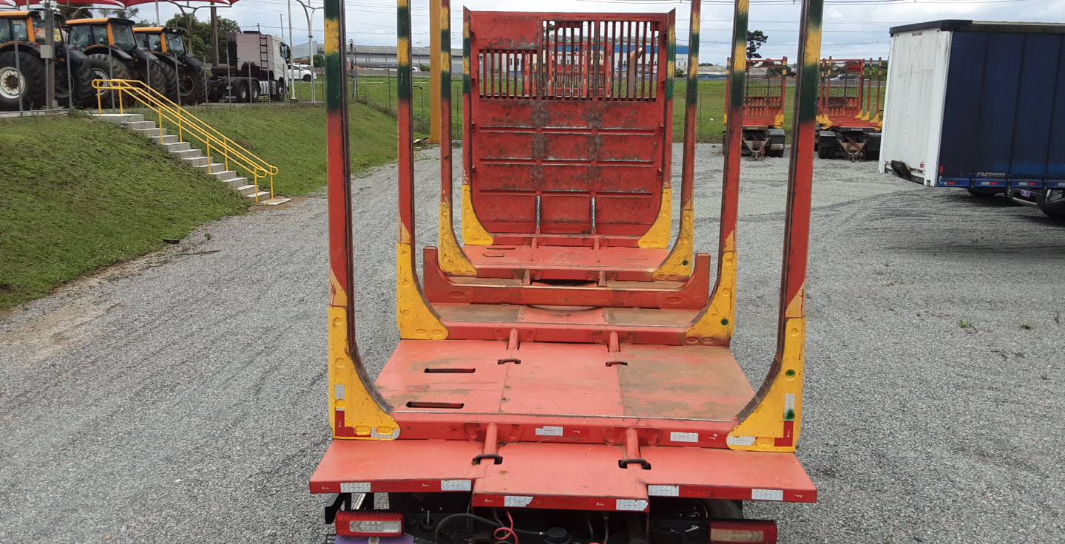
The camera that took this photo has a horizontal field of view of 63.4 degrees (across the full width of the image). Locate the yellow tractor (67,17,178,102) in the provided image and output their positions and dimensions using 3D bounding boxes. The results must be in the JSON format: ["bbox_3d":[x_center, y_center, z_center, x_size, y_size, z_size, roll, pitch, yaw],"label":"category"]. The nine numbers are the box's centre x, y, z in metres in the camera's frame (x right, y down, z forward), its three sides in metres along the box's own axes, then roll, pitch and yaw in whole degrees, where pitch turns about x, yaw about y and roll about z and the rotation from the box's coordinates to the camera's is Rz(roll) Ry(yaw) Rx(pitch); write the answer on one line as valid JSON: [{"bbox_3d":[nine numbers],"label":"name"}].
[{"bbox_3d":[-14.671,-7.436,30.455,4.000,3.020,2.200,5,13,20],"label":"yellow tractor"}]

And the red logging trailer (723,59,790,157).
[{"bbox_3d":[10.021,-7.420,38.266,2.600,4.100,8.000,4,13,15],"label":"red logging trailer"}]

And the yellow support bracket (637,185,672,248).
[{"bbox_3d":[1.506,-0.695,10.689,0.395,0.760,0.130,1,12,2],"label":"yellow support bracket"}]

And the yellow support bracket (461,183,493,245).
[{"bbox_3d":[-0.690,-0.726,10.759,0.395,0.760,0.130,1,12,2],"label":"yellow support bracket"}]

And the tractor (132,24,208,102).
[{"bbox_3d":[-14.463,-8.182,34.079,4.000,3.020,2.200,5,13,20],"label":"tractor"}]

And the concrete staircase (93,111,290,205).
[{"bbox_3d":[-9.045,-3.027,23.056,4.811,2.293,1.111,3,13,8],"label":"concrete staircase"}]

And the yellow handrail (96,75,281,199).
[{"bbox_3d":[-9.133,-3.501,22.967,4.821,3.094,0.971,3,13,8],"label":"yellow handrail"}]

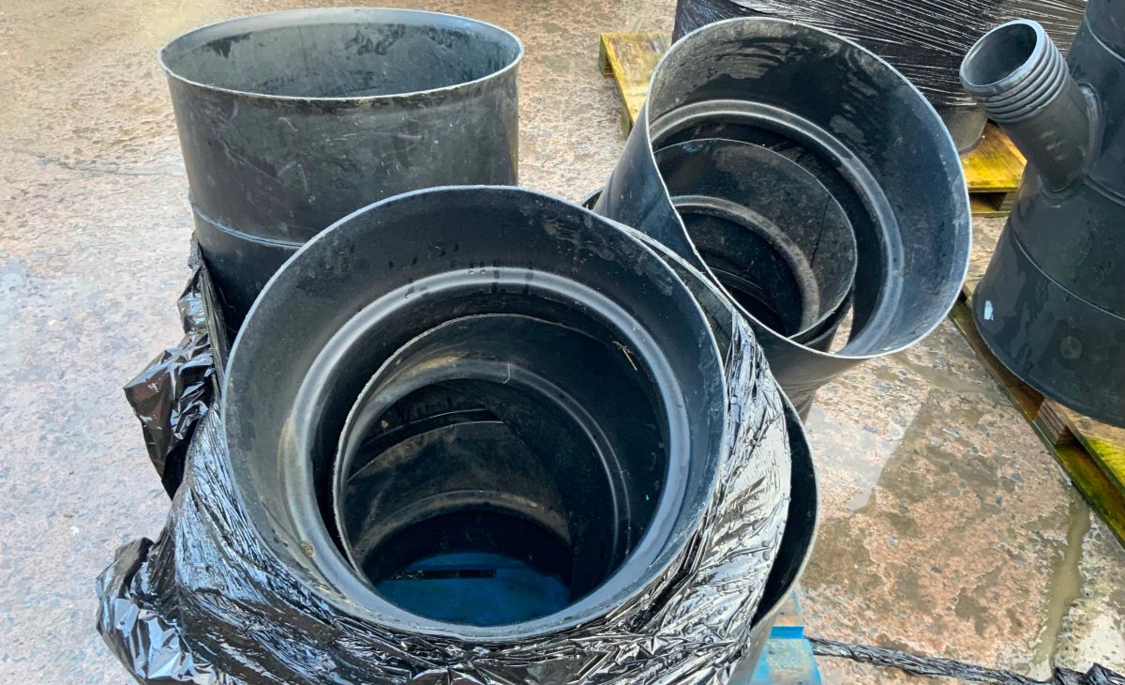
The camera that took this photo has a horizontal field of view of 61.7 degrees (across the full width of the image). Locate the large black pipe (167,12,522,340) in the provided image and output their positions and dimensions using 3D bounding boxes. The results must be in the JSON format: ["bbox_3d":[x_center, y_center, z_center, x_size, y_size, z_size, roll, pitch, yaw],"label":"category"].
[{"bbox_3d":[-0.351,-0.203,1.658,0.560,0.620,0.560,1,31,-1],"label":"large black pipe"}]

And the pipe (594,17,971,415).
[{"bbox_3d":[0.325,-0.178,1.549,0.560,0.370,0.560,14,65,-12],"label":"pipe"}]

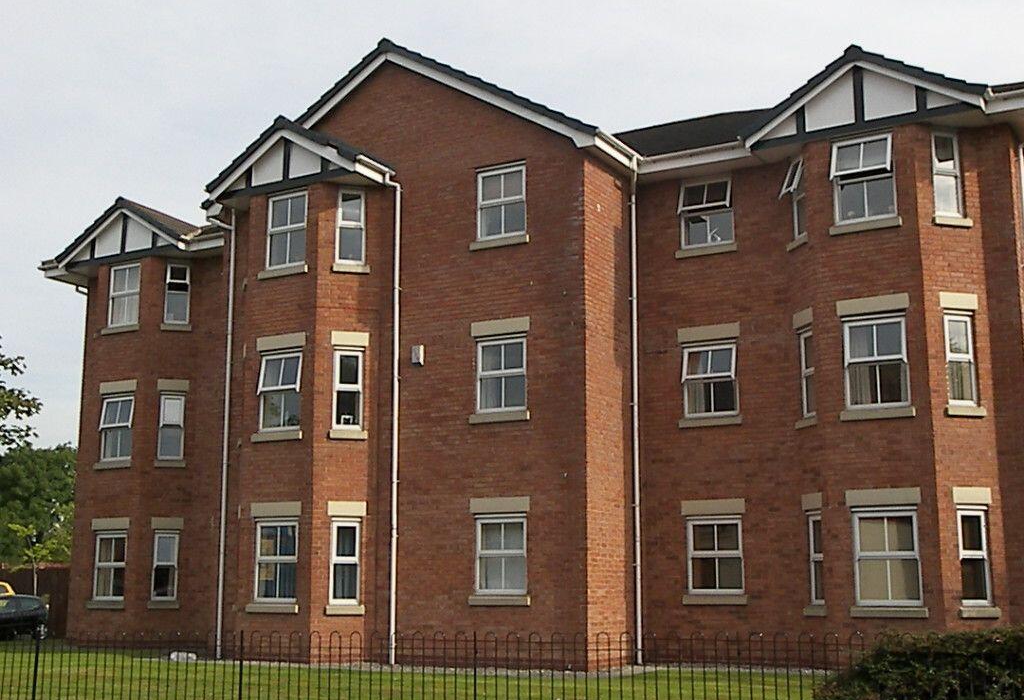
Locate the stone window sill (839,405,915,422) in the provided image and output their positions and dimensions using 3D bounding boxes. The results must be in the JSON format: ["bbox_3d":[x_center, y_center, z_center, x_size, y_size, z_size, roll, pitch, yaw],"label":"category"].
[{"bbox_3d":[5.089,0.898,19.727,1.030,0.140,0.120,-6,-11,30],"label":"stone window sill"}]

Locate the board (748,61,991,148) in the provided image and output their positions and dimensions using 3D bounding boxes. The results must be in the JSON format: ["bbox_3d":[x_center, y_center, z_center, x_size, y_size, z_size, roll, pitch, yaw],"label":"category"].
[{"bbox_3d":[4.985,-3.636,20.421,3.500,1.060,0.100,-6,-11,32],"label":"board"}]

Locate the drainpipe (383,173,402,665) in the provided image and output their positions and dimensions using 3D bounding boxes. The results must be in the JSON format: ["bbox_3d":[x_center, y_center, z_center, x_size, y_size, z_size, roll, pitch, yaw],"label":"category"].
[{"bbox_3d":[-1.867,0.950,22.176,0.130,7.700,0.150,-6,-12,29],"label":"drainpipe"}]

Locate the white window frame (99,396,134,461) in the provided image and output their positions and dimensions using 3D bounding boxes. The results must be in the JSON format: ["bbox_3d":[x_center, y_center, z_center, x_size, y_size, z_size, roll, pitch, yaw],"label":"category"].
[{"bbox_3d":[-7.772,1.520,27.939,0.910,1.300,0.150,-6,-12,34],"label":"white window frame"}]

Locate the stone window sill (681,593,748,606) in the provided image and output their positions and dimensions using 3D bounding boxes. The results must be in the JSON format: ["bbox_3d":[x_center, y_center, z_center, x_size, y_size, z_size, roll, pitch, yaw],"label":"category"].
[{"bbox_3d":[3.102,3.796,21.542,1.050,0.140,0.140,-6,-11,32],"label":"stone window sill"}]

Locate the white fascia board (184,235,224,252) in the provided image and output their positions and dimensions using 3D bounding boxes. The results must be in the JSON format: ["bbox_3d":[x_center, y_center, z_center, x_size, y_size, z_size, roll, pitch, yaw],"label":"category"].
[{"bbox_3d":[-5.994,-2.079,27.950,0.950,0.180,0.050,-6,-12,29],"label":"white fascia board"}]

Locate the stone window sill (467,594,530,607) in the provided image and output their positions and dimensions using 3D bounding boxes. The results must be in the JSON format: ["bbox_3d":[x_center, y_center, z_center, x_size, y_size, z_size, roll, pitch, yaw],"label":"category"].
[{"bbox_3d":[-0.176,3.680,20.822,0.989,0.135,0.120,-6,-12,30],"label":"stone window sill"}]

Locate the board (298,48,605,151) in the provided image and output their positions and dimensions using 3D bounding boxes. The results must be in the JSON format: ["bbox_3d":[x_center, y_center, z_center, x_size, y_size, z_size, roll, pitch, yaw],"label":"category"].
[{"bbox_3d":[-1.232,-3.869,22.716,5.850,2.240,0.100,-6,-12,30],"label":"board"}]

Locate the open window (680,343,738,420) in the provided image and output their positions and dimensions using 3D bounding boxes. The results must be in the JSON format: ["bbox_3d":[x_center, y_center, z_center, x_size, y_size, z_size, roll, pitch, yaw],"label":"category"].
[{"bbox_3d":[3.104,0.440,22.120,0.920,1.170,0.160,-6,-11,32],"label":"open window"}]

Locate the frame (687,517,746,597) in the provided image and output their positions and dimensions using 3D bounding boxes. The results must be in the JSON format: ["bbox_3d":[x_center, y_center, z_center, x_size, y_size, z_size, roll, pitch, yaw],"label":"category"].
[{"bbox_3d":[3.094,3.113,21.503,0.885,1.165,0.070,-6,-12,29],"label":"frame"}]

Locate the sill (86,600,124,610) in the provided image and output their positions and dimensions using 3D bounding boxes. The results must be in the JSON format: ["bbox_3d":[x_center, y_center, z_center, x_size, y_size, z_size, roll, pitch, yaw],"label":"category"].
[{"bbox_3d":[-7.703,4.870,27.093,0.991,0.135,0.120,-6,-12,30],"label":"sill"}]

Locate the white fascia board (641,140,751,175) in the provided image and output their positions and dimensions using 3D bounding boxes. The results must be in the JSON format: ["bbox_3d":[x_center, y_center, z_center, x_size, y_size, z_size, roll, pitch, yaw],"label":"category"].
[{"bbox_3d":[2.845,-2.982,22.144,1.902,0.210,0.080,-6,-11,30],"label":"white fascia board"}]

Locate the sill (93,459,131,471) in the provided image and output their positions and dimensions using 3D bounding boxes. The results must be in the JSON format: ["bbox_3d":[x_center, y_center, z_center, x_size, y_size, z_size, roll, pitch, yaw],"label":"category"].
[{"bbox_3d":[-7.721,2.238,27.612,1.020,0.140,0.120,-6,-11,30],"label":"sill"}]

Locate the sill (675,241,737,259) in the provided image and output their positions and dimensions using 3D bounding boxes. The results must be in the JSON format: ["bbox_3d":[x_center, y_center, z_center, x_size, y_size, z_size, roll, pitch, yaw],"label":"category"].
[{"bbox_3d":[3.070,-1.539,22.306,1.020,0.135,0.150,-6,-12,29],"label":"sill"}]

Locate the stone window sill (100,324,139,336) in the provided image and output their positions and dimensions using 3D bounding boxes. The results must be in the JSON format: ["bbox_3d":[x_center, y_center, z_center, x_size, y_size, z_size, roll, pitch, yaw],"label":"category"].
[{"bbox_3d":[-7.680,-0.405,28.044,1.020,0.140,0.120,-6,-11,30],"label":"stone window sill"}]

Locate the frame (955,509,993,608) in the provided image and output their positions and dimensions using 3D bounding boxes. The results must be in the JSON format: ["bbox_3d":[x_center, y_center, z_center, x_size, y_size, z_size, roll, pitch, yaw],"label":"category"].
[{"bbox_3d":[6.273,2.798,19.264,0.460,1.325,0.090,2,-10,-11],"label":"frame"}]

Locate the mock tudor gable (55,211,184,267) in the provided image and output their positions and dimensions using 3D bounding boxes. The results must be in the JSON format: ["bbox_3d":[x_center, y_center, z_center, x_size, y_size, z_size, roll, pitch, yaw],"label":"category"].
[{"bbox_3d":[-7.942,-2.322,28.697,3.250,1.080,0.240,-5,-11,28],"label":"mock tudor gable"}]

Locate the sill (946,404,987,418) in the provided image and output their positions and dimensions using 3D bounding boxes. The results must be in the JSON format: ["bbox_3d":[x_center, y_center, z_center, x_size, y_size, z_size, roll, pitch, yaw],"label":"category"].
[{"bbox_3d":[6.194,0.832,19.405,0.610,0.140,0.120,3,-10,-14],"label":"sill"}]

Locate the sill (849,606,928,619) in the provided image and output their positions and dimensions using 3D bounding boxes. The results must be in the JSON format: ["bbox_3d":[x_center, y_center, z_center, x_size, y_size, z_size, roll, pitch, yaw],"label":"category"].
[{"bbox_3d":[5.111,3.561,19.271,1.020,0.135,0.150,-6,-12,29],"label":"sill"}]

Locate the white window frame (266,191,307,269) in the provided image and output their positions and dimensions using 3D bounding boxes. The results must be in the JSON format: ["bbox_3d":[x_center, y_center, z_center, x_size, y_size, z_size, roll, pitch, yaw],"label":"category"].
[{"bbox_3d":[-3.653,-1.966,23.394,0.835,1.225,0.070,-6,-12,29],"label":"white window frame"}]

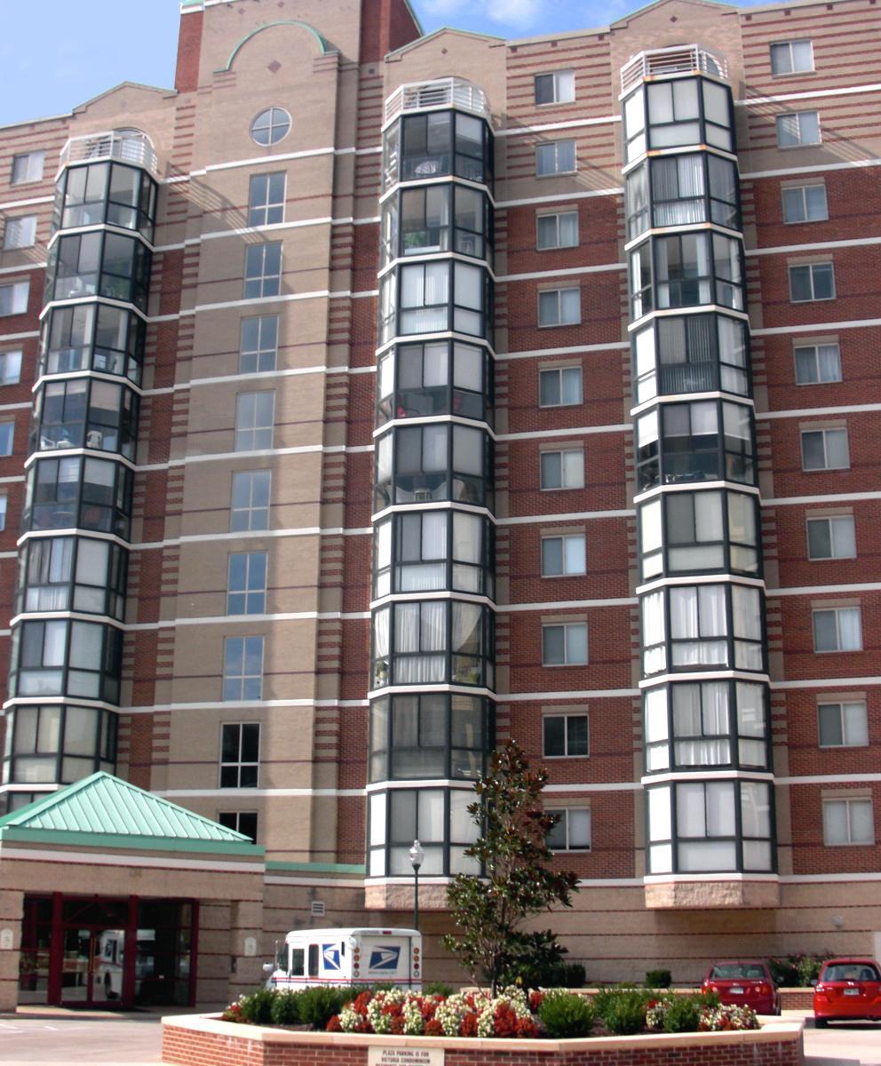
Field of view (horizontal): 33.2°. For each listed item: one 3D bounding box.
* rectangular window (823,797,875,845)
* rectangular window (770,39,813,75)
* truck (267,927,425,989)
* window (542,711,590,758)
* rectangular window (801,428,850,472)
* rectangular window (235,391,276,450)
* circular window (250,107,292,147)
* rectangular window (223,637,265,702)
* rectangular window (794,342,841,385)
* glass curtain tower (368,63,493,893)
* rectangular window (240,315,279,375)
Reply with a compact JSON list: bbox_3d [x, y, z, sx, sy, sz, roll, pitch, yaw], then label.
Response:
[{"bbox_3d":[11.319,8.007,41.005,1.367,1.258,0.140,-4,-17,15],"label":"rectangular window"},{"bbox_3d":[11.492,-15.493,48.211,1.340,1.290,0.150,-4,-17,15],"label":"rectangular window"},{"bbox_3d":[-2.445,10.422,34.857,1.980,2.150,4.450,12,-20,-33],"label":"truck"},{"bbox_3d":[3.749,6.039,44.170,1.390,1.290,0.130,-4,-17,15],"label":"window"},{"bbox_3d":[11.393,-2.482,43.770,1.340,1.230,0.120,-4,-17,15],"label":"rectangular window"},{"bbox_3d":[-6.061,-3.654,48.415,1.335,2.000,0.140,-4,-17,15],"label":"rectangular window"},{"bbox_3d":[-5.927,-14.205,51.736,1.560,1.560,0.130,-4,-17,15],"label":"circular window"},{"bbox_3d":[-6.189,4.270,46.566,1.300,2.040,0.150,-4,-17,15],"label":"rectangular window"},{"bbox_3d":[11.498,-5.103,44.883,1.367,1.258,0.140,-4,-17,15],"label":"rectangular window"},{"bbox_3d":[-0.346,-2.170,46.288,3.820,25.913,2.120,-4,-17,15],"label":"glass curtain tower"},{"bbox_3d":[-6.155,-6.381,50.264,1.380,2.130,0.130,-4,-17,15],"label":"rectangular window"}]

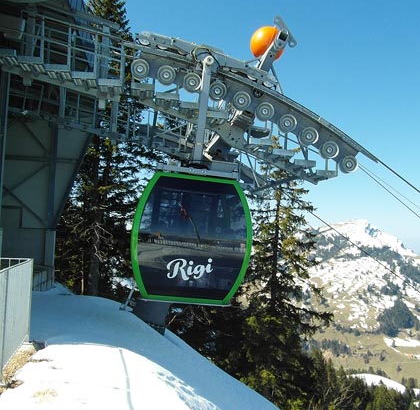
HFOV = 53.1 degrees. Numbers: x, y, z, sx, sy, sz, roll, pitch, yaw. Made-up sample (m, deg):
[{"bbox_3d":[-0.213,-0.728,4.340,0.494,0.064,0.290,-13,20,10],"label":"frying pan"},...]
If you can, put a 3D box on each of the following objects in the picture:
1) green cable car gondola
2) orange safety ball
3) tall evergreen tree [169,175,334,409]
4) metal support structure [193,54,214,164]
[{"bbox_3d":[-0.436,0.631,8.846,2.300,2.440,1.800,5,0,-6],"label":"green cable car gondola"},{"bbox_3d":[1.301,-3.653,9.500,0.770,0.770,0.770,3,0,0],"label":"orange safety ball"},{"bbox_3d":[2.252,3.505,19.500,6.200,12.400,6.000,3,0,0],"label":"tall evergreen tree"},{"bbox_3d":[-0.135,-1.978,8.700,0.270,2.250,0.300,6,0,-6],"label":"metal support structure"}]

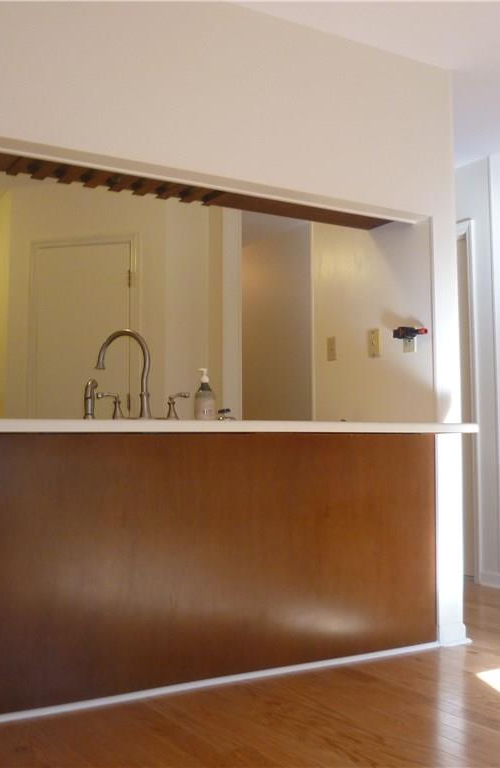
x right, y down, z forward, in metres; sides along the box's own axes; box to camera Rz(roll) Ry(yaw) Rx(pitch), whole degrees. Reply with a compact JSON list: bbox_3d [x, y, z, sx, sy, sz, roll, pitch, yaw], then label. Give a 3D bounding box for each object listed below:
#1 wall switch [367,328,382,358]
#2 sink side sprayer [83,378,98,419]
[{"bbox_3d":[0.571,-0.181,3.764,0.015,0.127,0.078,2,-5,-30],"label":"wall switch"},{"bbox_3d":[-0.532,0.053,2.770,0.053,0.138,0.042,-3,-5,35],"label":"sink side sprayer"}]

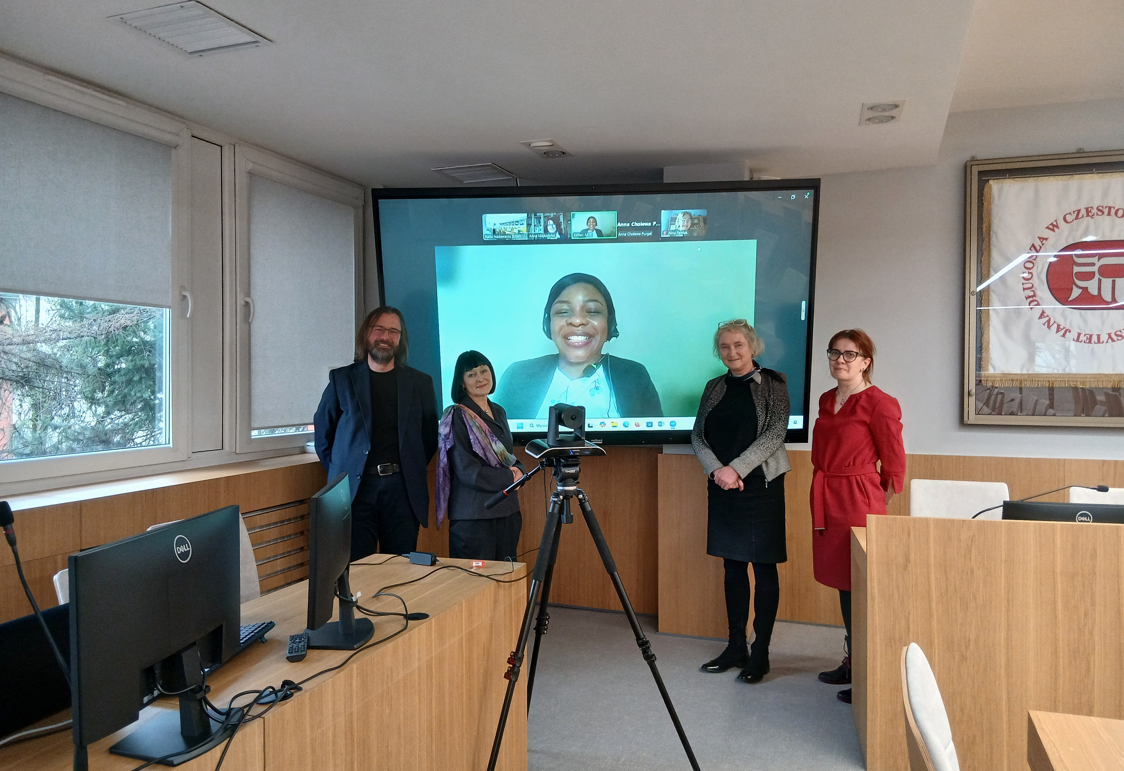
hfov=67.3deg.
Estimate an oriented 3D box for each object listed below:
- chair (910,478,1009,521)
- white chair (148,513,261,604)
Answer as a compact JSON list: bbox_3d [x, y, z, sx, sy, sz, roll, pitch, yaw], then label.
[{"bbox_3d":[1.728,0.891,3.610,0.470,0.910,0.540,0,1,19],"label":"chair"},{"bbox_3d":[-1.064,0.912,2.911,0.540,0.910,0.470,0,1,18],"label":"white chair"}]

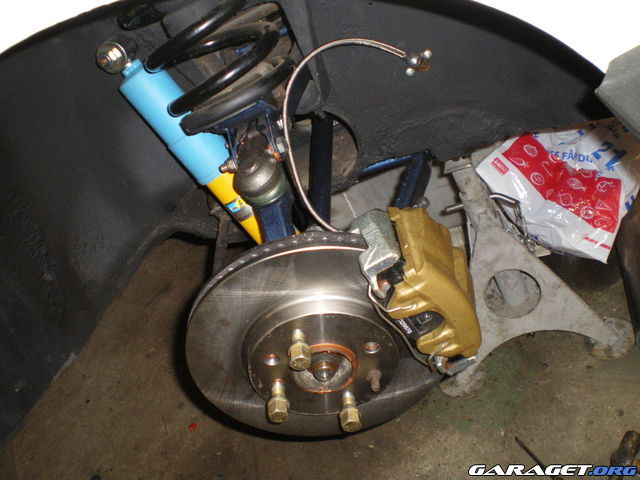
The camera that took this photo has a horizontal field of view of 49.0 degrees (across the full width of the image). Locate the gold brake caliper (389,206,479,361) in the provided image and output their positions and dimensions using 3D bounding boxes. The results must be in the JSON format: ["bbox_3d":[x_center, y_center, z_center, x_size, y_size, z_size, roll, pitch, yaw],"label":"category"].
[{"bbox_3d":[0.109,0.043,0.722,0.072,0.105,0.132,-28,34,17],"label":"gold brake caliper"}]

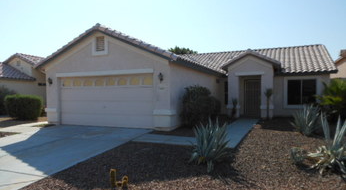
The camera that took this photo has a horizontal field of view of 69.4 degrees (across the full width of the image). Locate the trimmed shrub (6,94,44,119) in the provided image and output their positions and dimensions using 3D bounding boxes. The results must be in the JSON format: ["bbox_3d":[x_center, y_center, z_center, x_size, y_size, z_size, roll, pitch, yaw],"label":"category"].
[{"bbox_3d":[-7.831,0.609,13.100,1.600,1.270,1.350,0,0,24],"label":"trimmed shrub"}]

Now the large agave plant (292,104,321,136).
[{"bbox_3d":[4.477,0.824,8.450,1.000,1.040,1.000,0,0,24],"label":"large agave plant"}]

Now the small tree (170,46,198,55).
[{"bbox_3d":[1.064,-2.142,28.000,3.700,6.800,3.700,0,0,24],"label":"small tree"}]

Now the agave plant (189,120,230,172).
[{"bbox_3d":[0.735,0.940,4.900,0.800,0.940,0.820,0,0,24],"label":"agave plant"}]

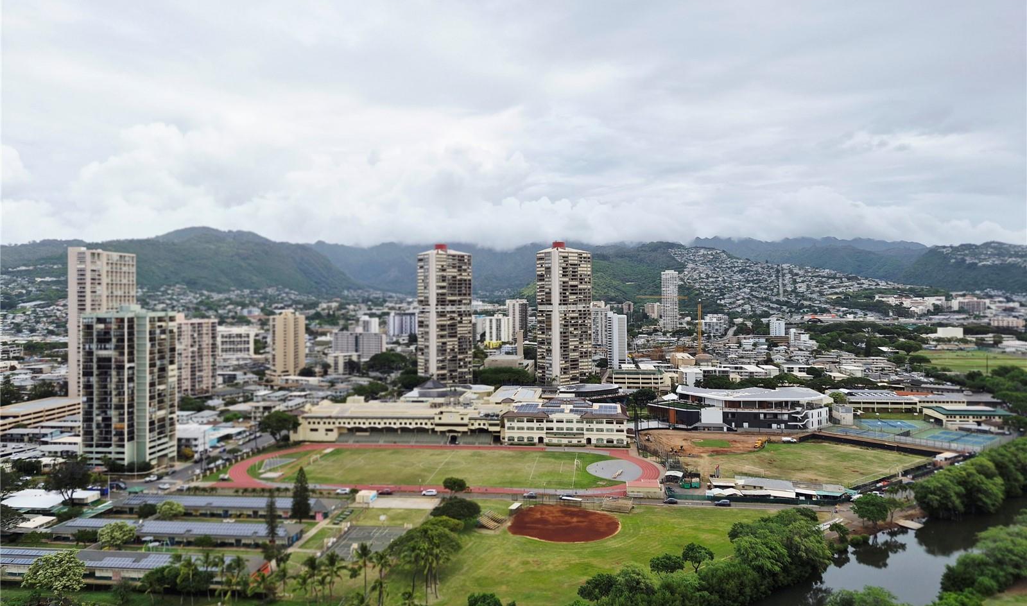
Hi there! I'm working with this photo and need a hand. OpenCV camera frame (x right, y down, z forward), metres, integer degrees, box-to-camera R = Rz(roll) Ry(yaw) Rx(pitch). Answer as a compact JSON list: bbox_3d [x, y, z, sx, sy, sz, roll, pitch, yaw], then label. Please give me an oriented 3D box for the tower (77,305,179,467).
[{"bbox_3d":[-162.647,34.284,290.870,24.500,66.800,26.000,0,0,6],"label":"tower"}]

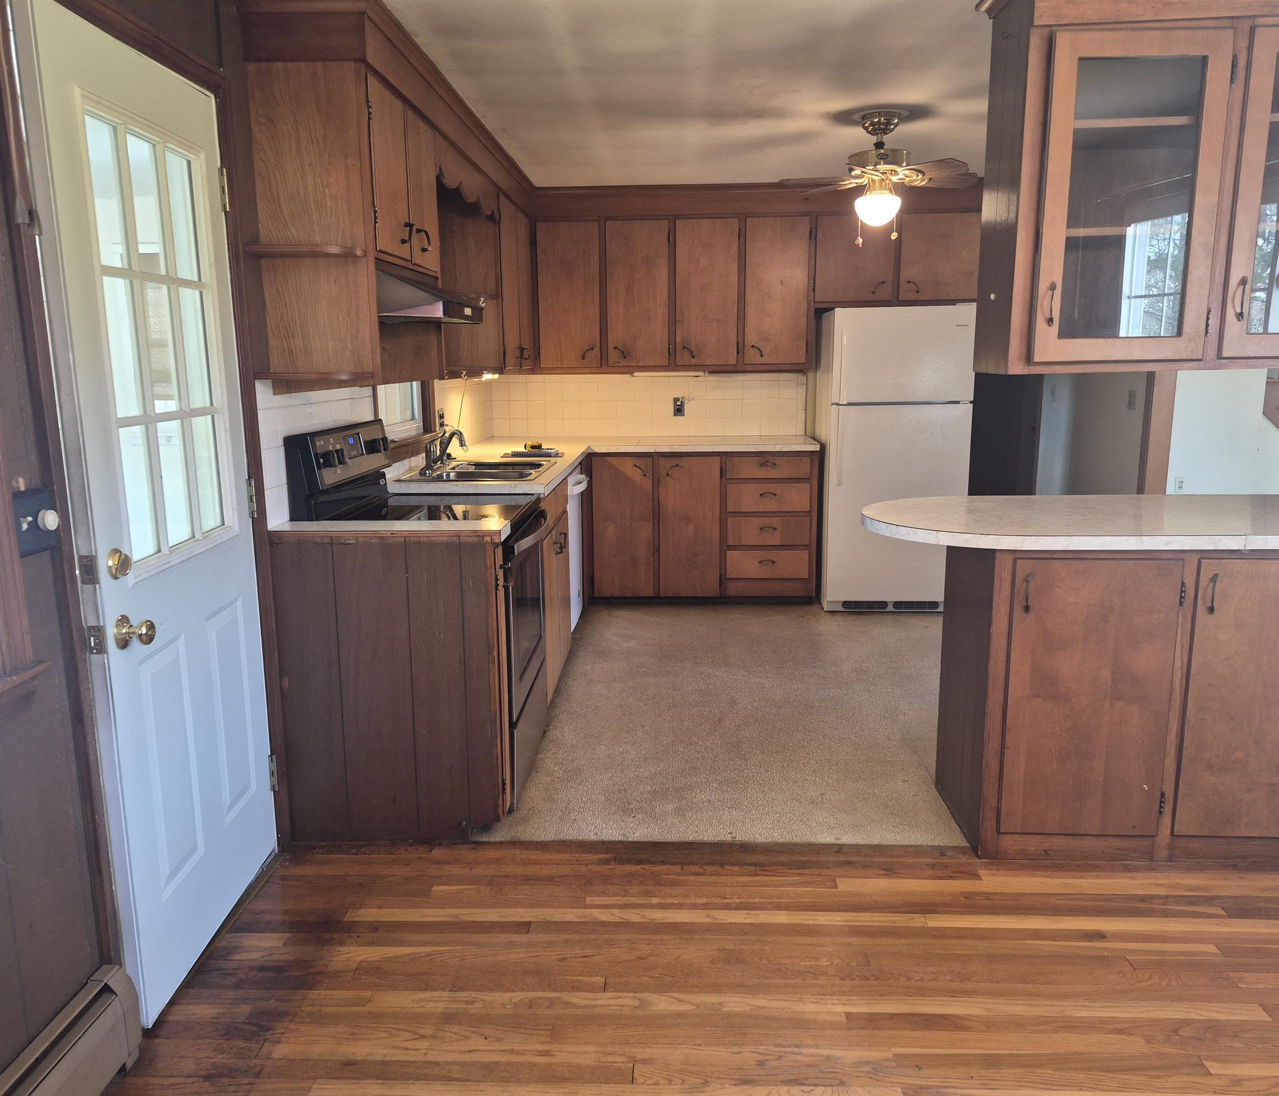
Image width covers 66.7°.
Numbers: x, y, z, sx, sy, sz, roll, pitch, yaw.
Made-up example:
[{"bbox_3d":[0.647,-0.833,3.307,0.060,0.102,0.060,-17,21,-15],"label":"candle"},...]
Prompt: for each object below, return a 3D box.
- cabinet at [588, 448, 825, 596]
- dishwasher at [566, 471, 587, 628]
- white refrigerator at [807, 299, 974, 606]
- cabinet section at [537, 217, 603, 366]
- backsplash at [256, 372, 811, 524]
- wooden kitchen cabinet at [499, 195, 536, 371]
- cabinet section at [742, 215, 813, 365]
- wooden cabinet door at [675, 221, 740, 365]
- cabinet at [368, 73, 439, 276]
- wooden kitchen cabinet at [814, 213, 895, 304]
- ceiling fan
[{"bbox_3d":[0.366,-0.157,5.689,1.265,0.880,0.610,0,10,3],"label":"cabinet"},{"bbox_3d":[-0.596,0.022,4.796,0.610,0.825,0.600,0,10,3],"label":"dishwasher"},{"bbox_3d":[1.405,-0.514,5.543,0.735,1.645,0.730,0,10,3],"label":"white refrigerator"},{"bbox_3d":[-0.388,-1.448,5.618,0.367,0.809,0.320,0,11,2],"label":"cabinet section"},{"bbox_3d":[-0.011,-0.567,4.248,1.890,0.410,3.350,0,10,3],"label":"backsplash"},{"bbox_3d":[-0.772,-1.333,5.045,0.305,0.825,0.960,0,10,3],"label":"wooden kitchen cabinet"},{"bbox_3d":[0.772,-1.454,5.569,0.370,0.813,0.320,0,11,2],"label":"cabinet section"},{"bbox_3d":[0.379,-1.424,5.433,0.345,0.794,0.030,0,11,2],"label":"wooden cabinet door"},{"bbox_3d":[-0.868,-1.129,3.056,0.305,0.490,0.750,0,10,3],"label":"cabinet"},{"bbox_3d":[1.196,-1.629,5.522,0.450,0.490,0.330,0,10,3],"label":"wooden kitchen cabinet"},{"bbox_3d":[0.968,-1.522,3.919,0.850,0.450,0.850,0,10,3],"label":"ceiling fan"}]

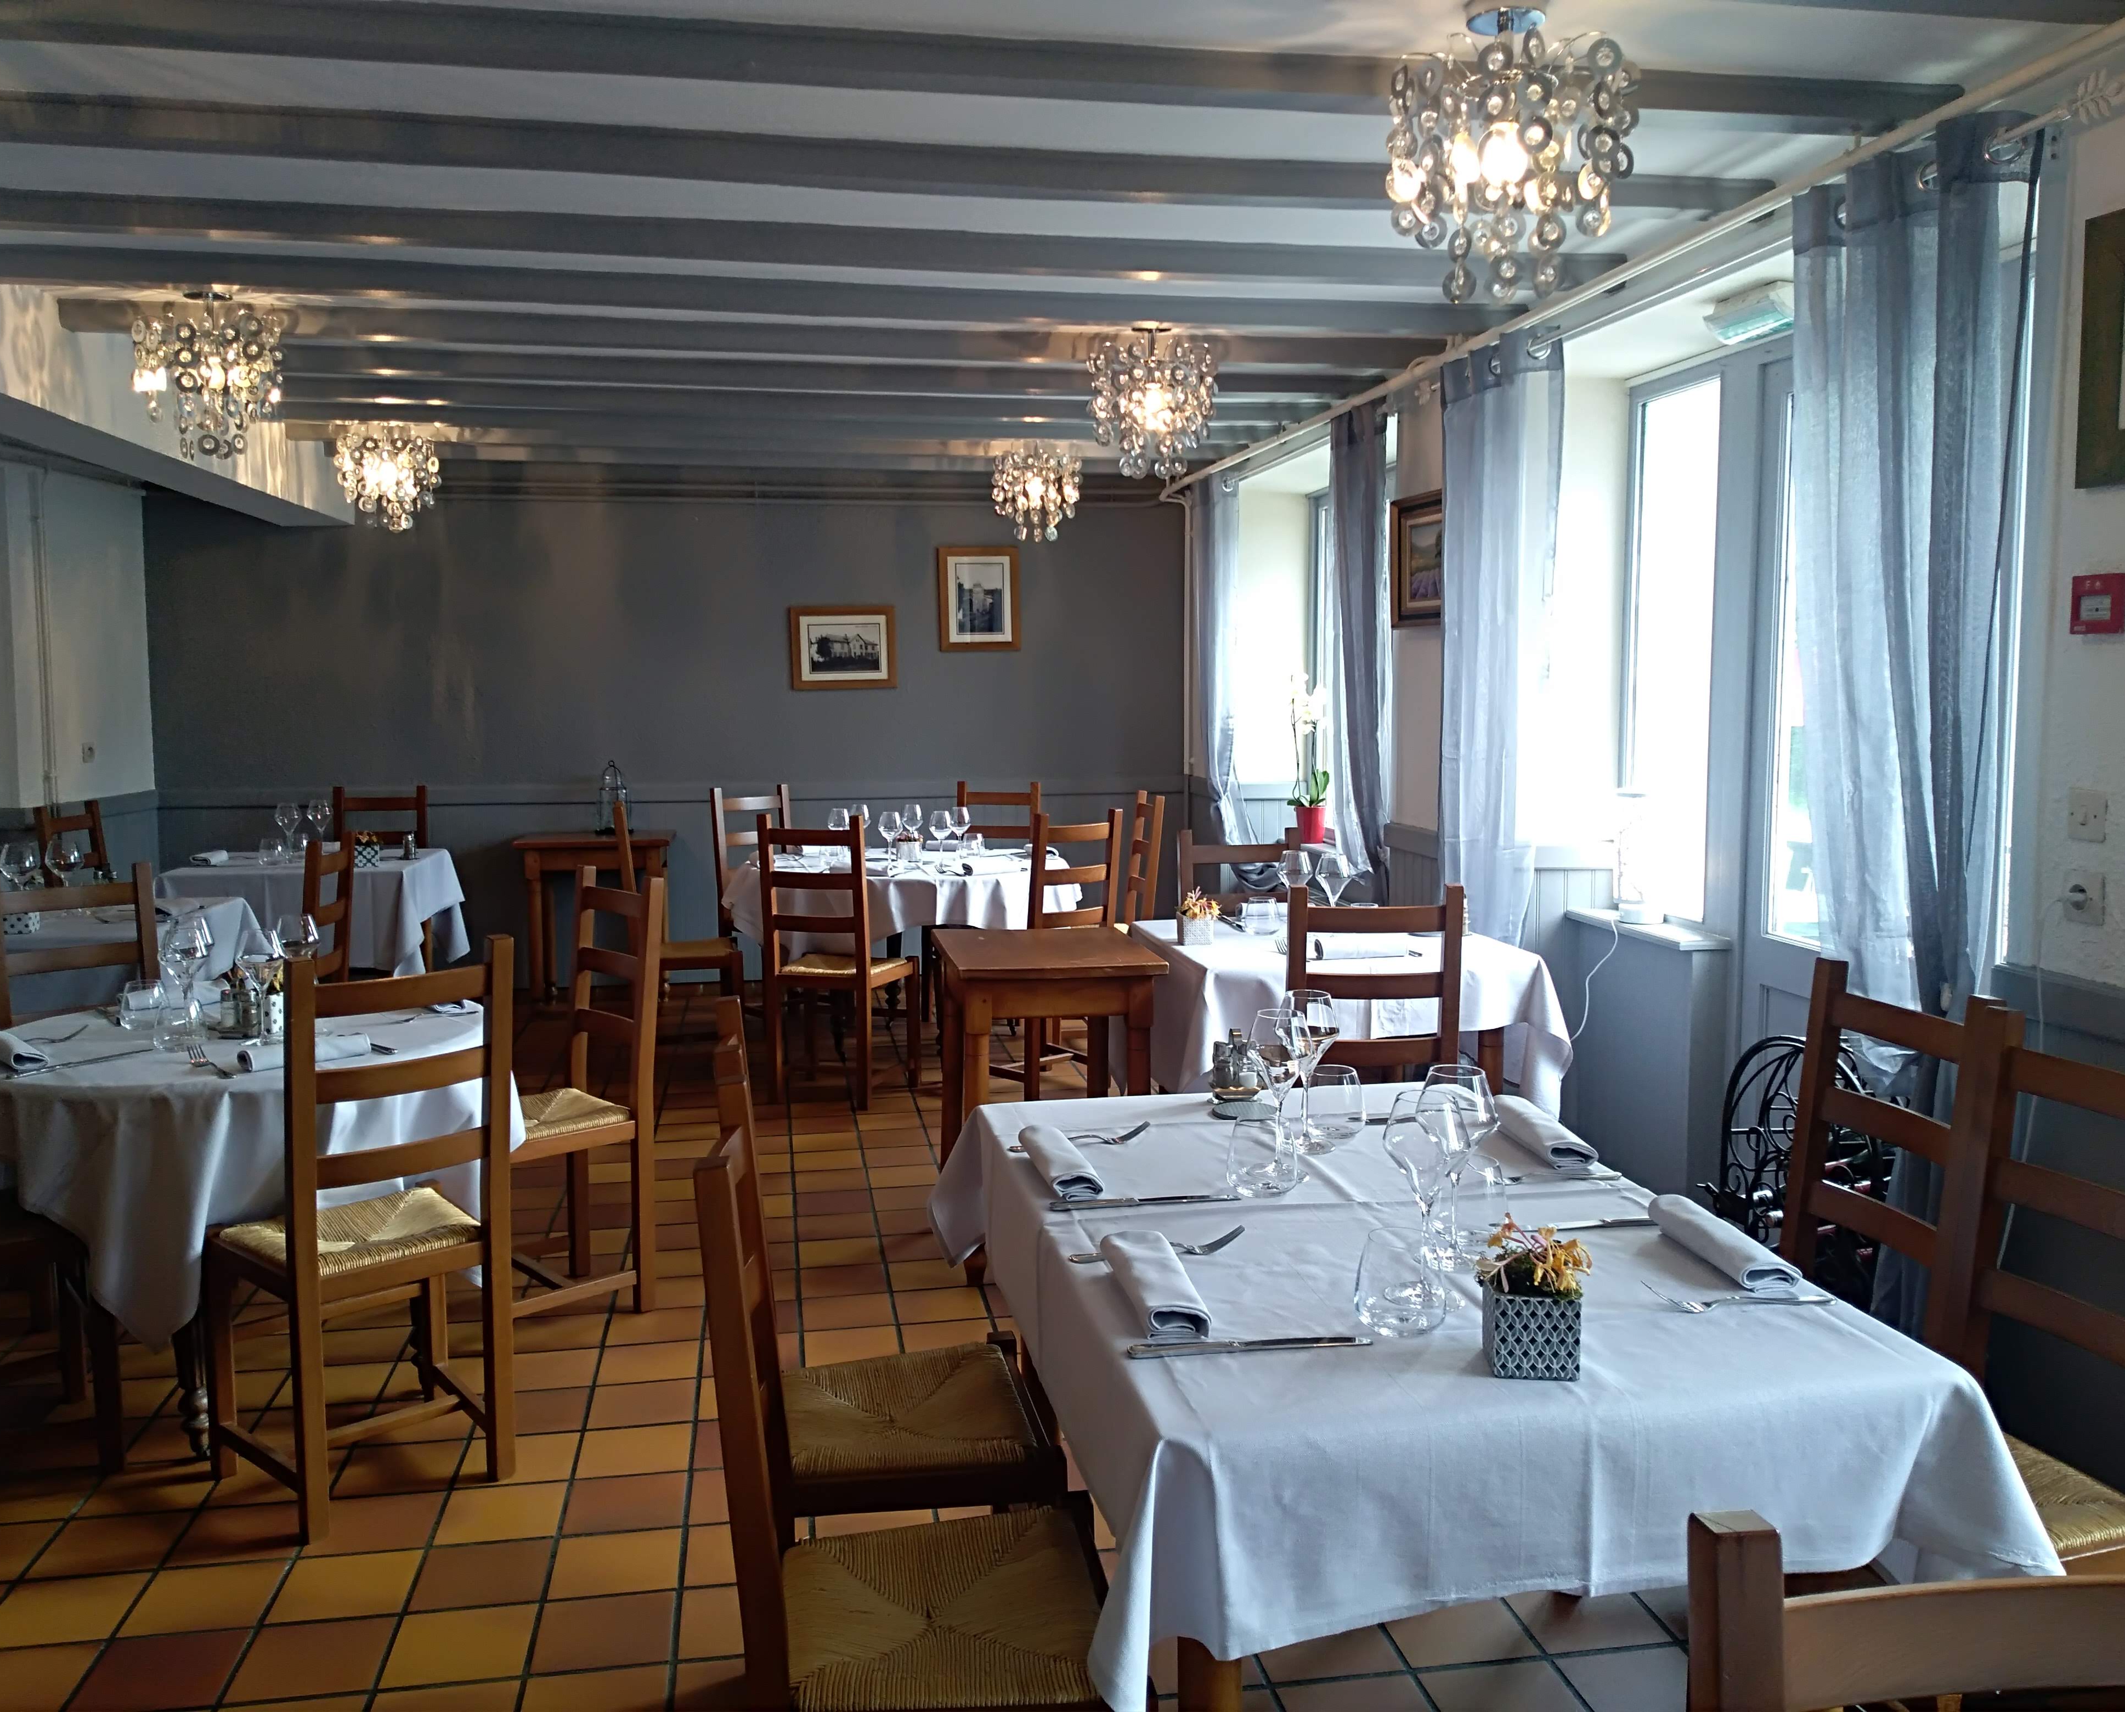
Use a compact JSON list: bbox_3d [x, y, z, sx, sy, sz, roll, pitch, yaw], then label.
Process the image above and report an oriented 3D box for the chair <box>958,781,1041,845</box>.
[{"bbox_3d":[-0.324,0.188,7.213,0.420,0.972,0.419,2,6,16],"label":"chair"}]

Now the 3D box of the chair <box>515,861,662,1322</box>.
[{"bbox_3d":[-1.179,0.546,3.893,0.438,0.990,0.441,-5,8,-41],"label":"chair"}]

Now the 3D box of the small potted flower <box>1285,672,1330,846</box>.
[{"bbox_3d":[0.946,-0.372,6.521,0.165,0.650,0.165,-1,6,-10],"label":"small potted flower"}]

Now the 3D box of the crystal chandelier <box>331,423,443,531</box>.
[{"bbox_3d":[-2.456,-1.392,6.231,0.370,0.420,0.370,-1,6,-10],"label":"crystal chandelier"}]

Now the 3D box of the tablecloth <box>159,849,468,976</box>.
[{"bbox_3d":[-2.745,0.392,6.369,0.860,0.748,0.800,-1,6,-10],"label":"tablecloth"}]

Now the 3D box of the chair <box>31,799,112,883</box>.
[{"bbox_3d":[-3.571,0.295,6.582,0.450,0.985,0.440,-1,6,-9],"label":"chair"}]

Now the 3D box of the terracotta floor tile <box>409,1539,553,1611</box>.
[{"bbox_3d":[-0.935,1.168,2.774,0.200,0.012,0.200,-1,6,-10],"label":"terracotta floor tile"}]

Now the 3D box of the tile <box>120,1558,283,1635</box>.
[{"bbox_3d":[-1.326,1.152,2.652,0.200,0.010,0.200,-1,6,-10],"label":"tile"}]

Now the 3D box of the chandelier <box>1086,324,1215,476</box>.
[{"bbox_3d":[0.254,-1.267,4.799,0.380,0.420,0.380,0,6,0],"label":"chandelier"}]

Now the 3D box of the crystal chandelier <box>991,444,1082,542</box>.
[{"bbox_3d":[-0.109,-1.474,6.904,0.375,0.420,0.375,-1,6,-10],"label":"crystal chandelier"}]

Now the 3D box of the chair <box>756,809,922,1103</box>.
[{"bbox_3d":[-0.776,0.340,5.900,0.441,0.990,0.438,1,6,16],"label":"chair"}]

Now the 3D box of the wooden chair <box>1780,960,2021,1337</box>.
[{"bbox_3d":[1.074,0.680,2.622,0.470,0.980,0.440,-2,6,-12],"label":"wooden chair"}]

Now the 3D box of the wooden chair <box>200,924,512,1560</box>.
[{"bbox_3d":[-1.215,0.622,3.003,0.420,0.972,0.419,-6,8,-43],"label":"wooden chair"}]

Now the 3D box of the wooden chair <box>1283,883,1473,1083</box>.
[{"bbox_3d":[0.672,0.534,3.914,0.441,0.990,0.438,0,6,0],"label":"wooden chair"}]

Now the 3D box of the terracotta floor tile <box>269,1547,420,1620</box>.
[{"bbox_3d":[-1.122,1.147,2.687,0.200,0.010,0.200,-1,6,-10],"label":"terracotta floor tile"}]

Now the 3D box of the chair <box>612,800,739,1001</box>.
[{"bbox_3d":[-1.427,0.292,6.397,0.438,0.990,0.441,-2,6,-13],"label":"chair"}]

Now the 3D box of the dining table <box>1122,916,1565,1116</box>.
[{"bbox_3d":[0.709,0.584,4.544,0.910,0.748,0.810,-2,6,-13],"label":"dining table"}]

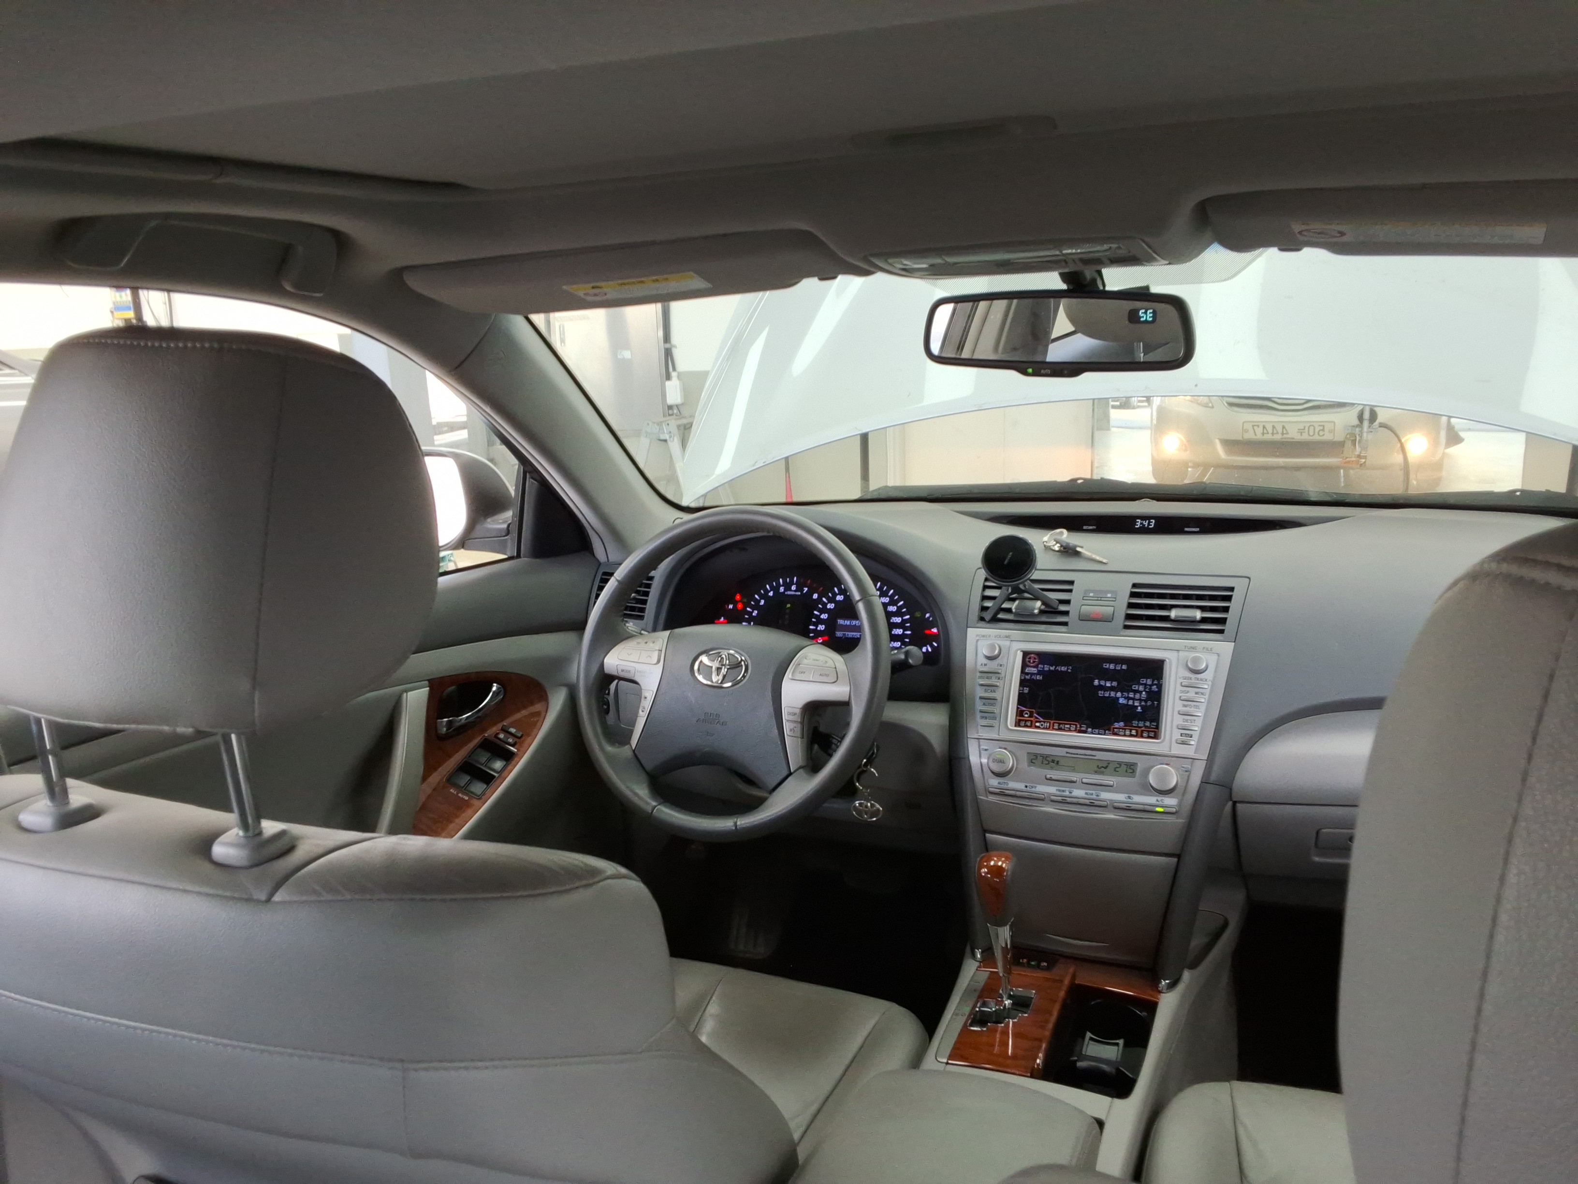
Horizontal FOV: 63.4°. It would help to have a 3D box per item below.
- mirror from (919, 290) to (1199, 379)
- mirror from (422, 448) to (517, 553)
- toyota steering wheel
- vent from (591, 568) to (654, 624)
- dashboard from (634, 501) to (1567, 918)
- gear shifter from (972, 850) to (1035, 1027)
[{"bbox_3d":[0.243,-0.230,1.129,0.250,0.072,0.042,7,20,35],"label":"mirror"},{"bbox_3d":[-0.500,-0.127,1.782,0.230,0.152,0.130,1,13,14],"label":"mirror"},{"bbox_3d":[-0.057,0.092,1.456,0.380,0.380,0.105,3,-10,21],"label":"toyota steering wheel"},{"bbox_3d":[-0.217,0.006,1.699,0.092,0.080,0.040,3,-7,21],"label":"vent"},{"bbox_3d":[0.404,0.103,1.595,1.410,0.400,0.480,3,13,21],"label":"dashboard"},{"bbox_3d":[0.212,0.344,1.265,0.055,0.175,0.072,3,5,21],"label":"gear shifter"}]

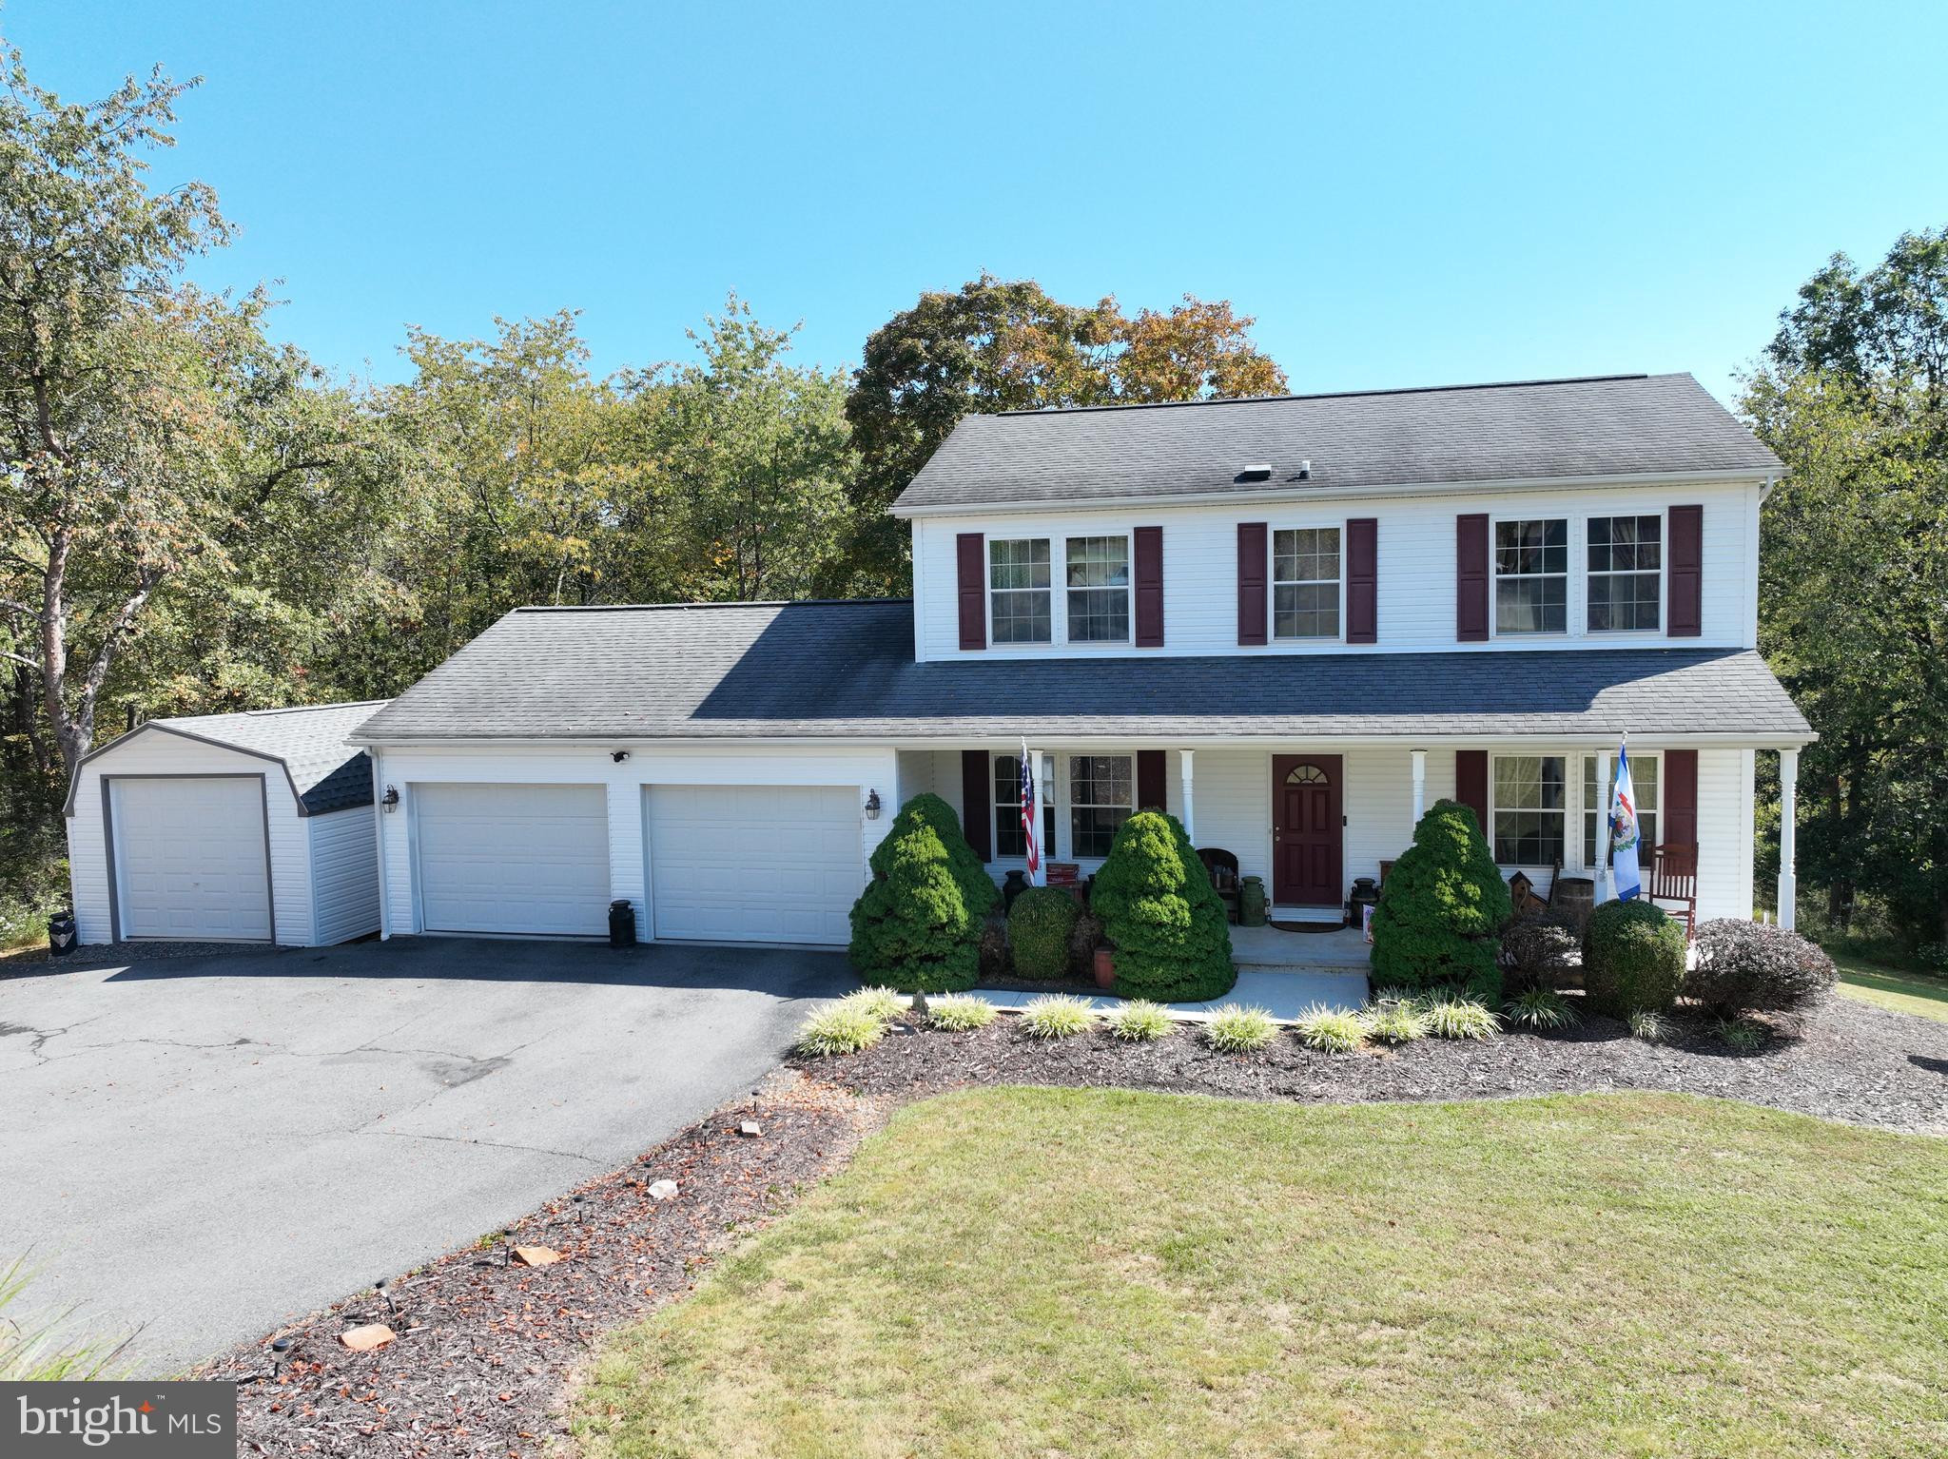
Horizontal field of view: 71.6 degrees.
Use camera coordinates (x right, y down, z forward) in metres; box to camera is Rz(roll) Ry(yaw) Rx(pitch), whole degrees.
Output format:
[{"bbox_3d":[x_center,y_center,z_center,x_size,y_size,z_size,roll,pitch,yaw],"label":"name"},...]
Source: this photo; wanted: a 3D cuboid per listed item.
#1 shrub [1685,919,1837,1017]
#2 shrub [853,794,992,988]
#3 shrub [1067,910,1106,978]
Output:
[{"bbox_3d":[8.348,2.528,14.322,1.381,1.064,1.381,0,4,14],"label":"shrub"},{"bbox_3d":[-0.667,1.904,16.601,1.759,2.173,1.759,-1,3,0],"label":"shrub"},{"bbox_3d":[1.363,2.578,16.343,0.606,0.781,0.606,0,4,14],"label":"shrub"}]

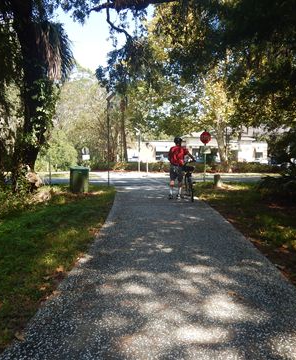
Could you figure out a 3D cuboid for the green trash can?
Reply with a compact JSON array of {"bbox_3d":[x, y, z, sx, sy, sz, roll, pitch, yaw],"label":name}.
[{"bbox_3d":[-2.320,-0.023,11.300,0.620,0.860,0.620,0,5,0],"label":"green trash can"}]

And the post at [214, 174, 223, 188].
[{"bbox_3d":[2.630,0.030,12.600,0.240,0.500,0.240,0,5,0],"label":"post"}]

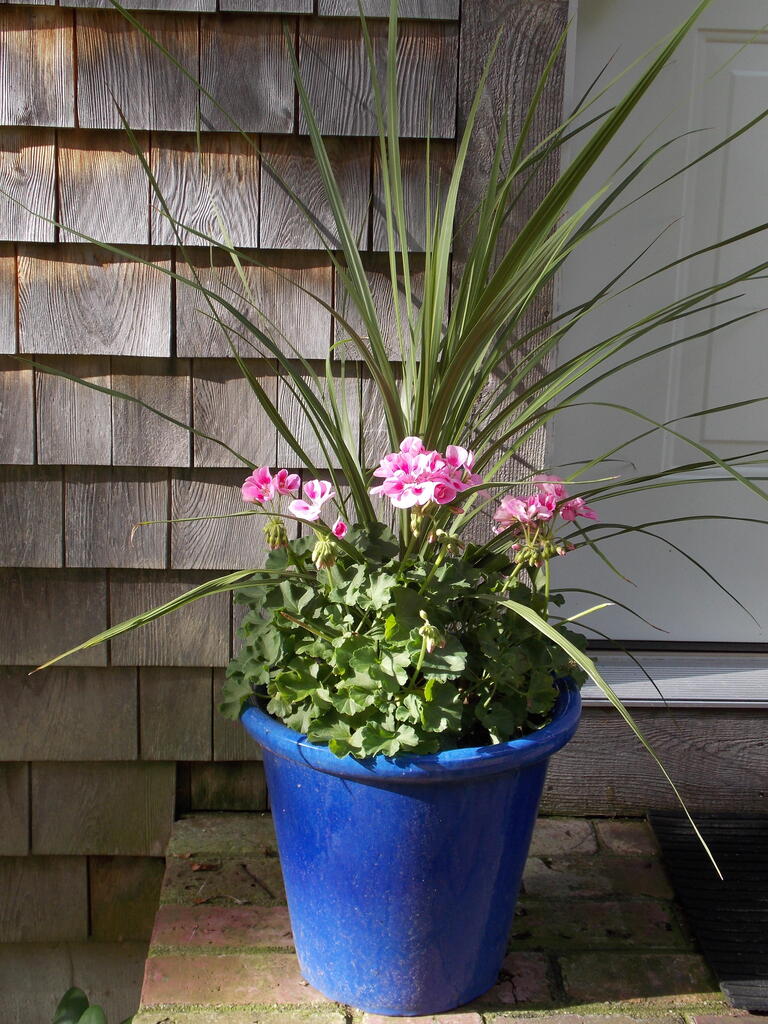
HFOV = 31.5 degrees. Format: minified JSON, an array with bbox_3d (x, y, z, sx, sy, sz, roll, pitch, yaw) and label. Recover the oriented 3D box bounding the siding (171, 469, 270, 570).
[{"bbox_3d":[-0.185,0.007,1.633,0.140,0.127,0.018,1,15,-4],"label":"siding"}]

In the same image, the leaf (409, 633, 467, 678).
[{"bbox_3d":[0.050,0.133,1.261,0.054,0.036,0.042,1,15,-4],"label":"leaf"}]

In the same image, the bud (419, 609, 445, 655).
[{"bbox_3d":[0.044,0.111,1.249,0.024,0.038,0.023,1,14,-3],"label":"bud"}]

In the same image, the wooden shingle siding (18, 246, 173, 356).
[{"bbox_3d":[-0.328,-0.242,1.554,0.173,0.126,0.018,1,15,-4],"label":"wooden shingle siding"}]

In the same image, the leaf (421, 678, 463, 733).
[{"bbox_3d":[0.055,0.184,1.291,0.040,0.047,0.030,1,15,-4],"label":"leaf"}]

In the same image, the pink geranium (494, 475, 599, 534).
[{"bbox_3d":[0.158,-0.006,1.329,0.102,0.050,0.080,1,14,-3],"label":"pink geranium"}]

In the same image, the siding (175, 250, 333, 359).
[{"bbox_3d":[-0.149,-0.239,1.573,0.180,0.125,0.016,1,14,-3],"label":"siding"}]

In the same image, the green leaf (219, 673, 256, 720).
[{"bbox_3d":[-0.147,0.185,1.365,0.038,0.045,0.030,1,15,-4],"label":"green leaf"}]

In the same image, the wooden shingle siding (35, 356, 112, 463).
[{"bbox_3d":[-0.361,-0.119,1.593,0.088,0.131,0.016,1,14,-3],"label":"wooden shingle siding"}]

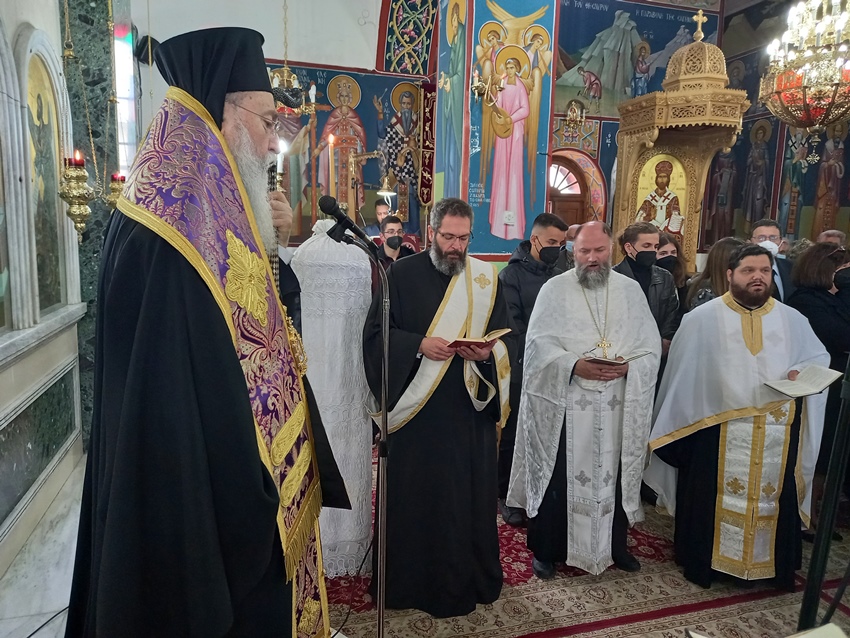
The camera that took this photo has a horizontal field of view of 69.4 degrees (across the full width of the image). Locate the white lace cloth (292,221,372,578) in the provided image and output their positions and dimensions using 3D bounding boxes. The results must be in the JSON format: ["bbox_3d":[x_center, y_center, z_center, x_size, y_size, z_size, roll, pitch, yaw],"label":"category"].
[{"bbox_3d":[-0.455,0.372,3.017,0.385,1.690,0.385,-1,8,-17],"label":"white lace cloth"}]

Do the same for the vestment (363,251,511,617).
[{"bbox_3d":[0.052,0.361,2.791,0.617,1.807,0.506,-1,8,-17],"label":"vestment"}]

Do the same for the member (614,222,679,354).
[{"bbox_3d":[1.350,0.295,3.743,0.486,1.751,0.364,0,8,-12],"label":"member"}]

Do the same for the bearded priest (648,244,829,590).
[{"bbox_3d":[1.546,0.454,3.029,0.759,1.650,0.526,4,8,14],"label":"bearded priest"}]

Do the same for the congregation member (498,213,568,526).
[{"bbox_3d":[0.648,0.287,3.537,0.496,1.782,0.364,-4,10,-35],"label":"congregation member"}]

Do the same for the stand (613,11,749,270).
[{"bbox_3d":[2.597,-1.078,6.226,1.013,3.851,0.983,-1,8,-17],"label":"stand"}]

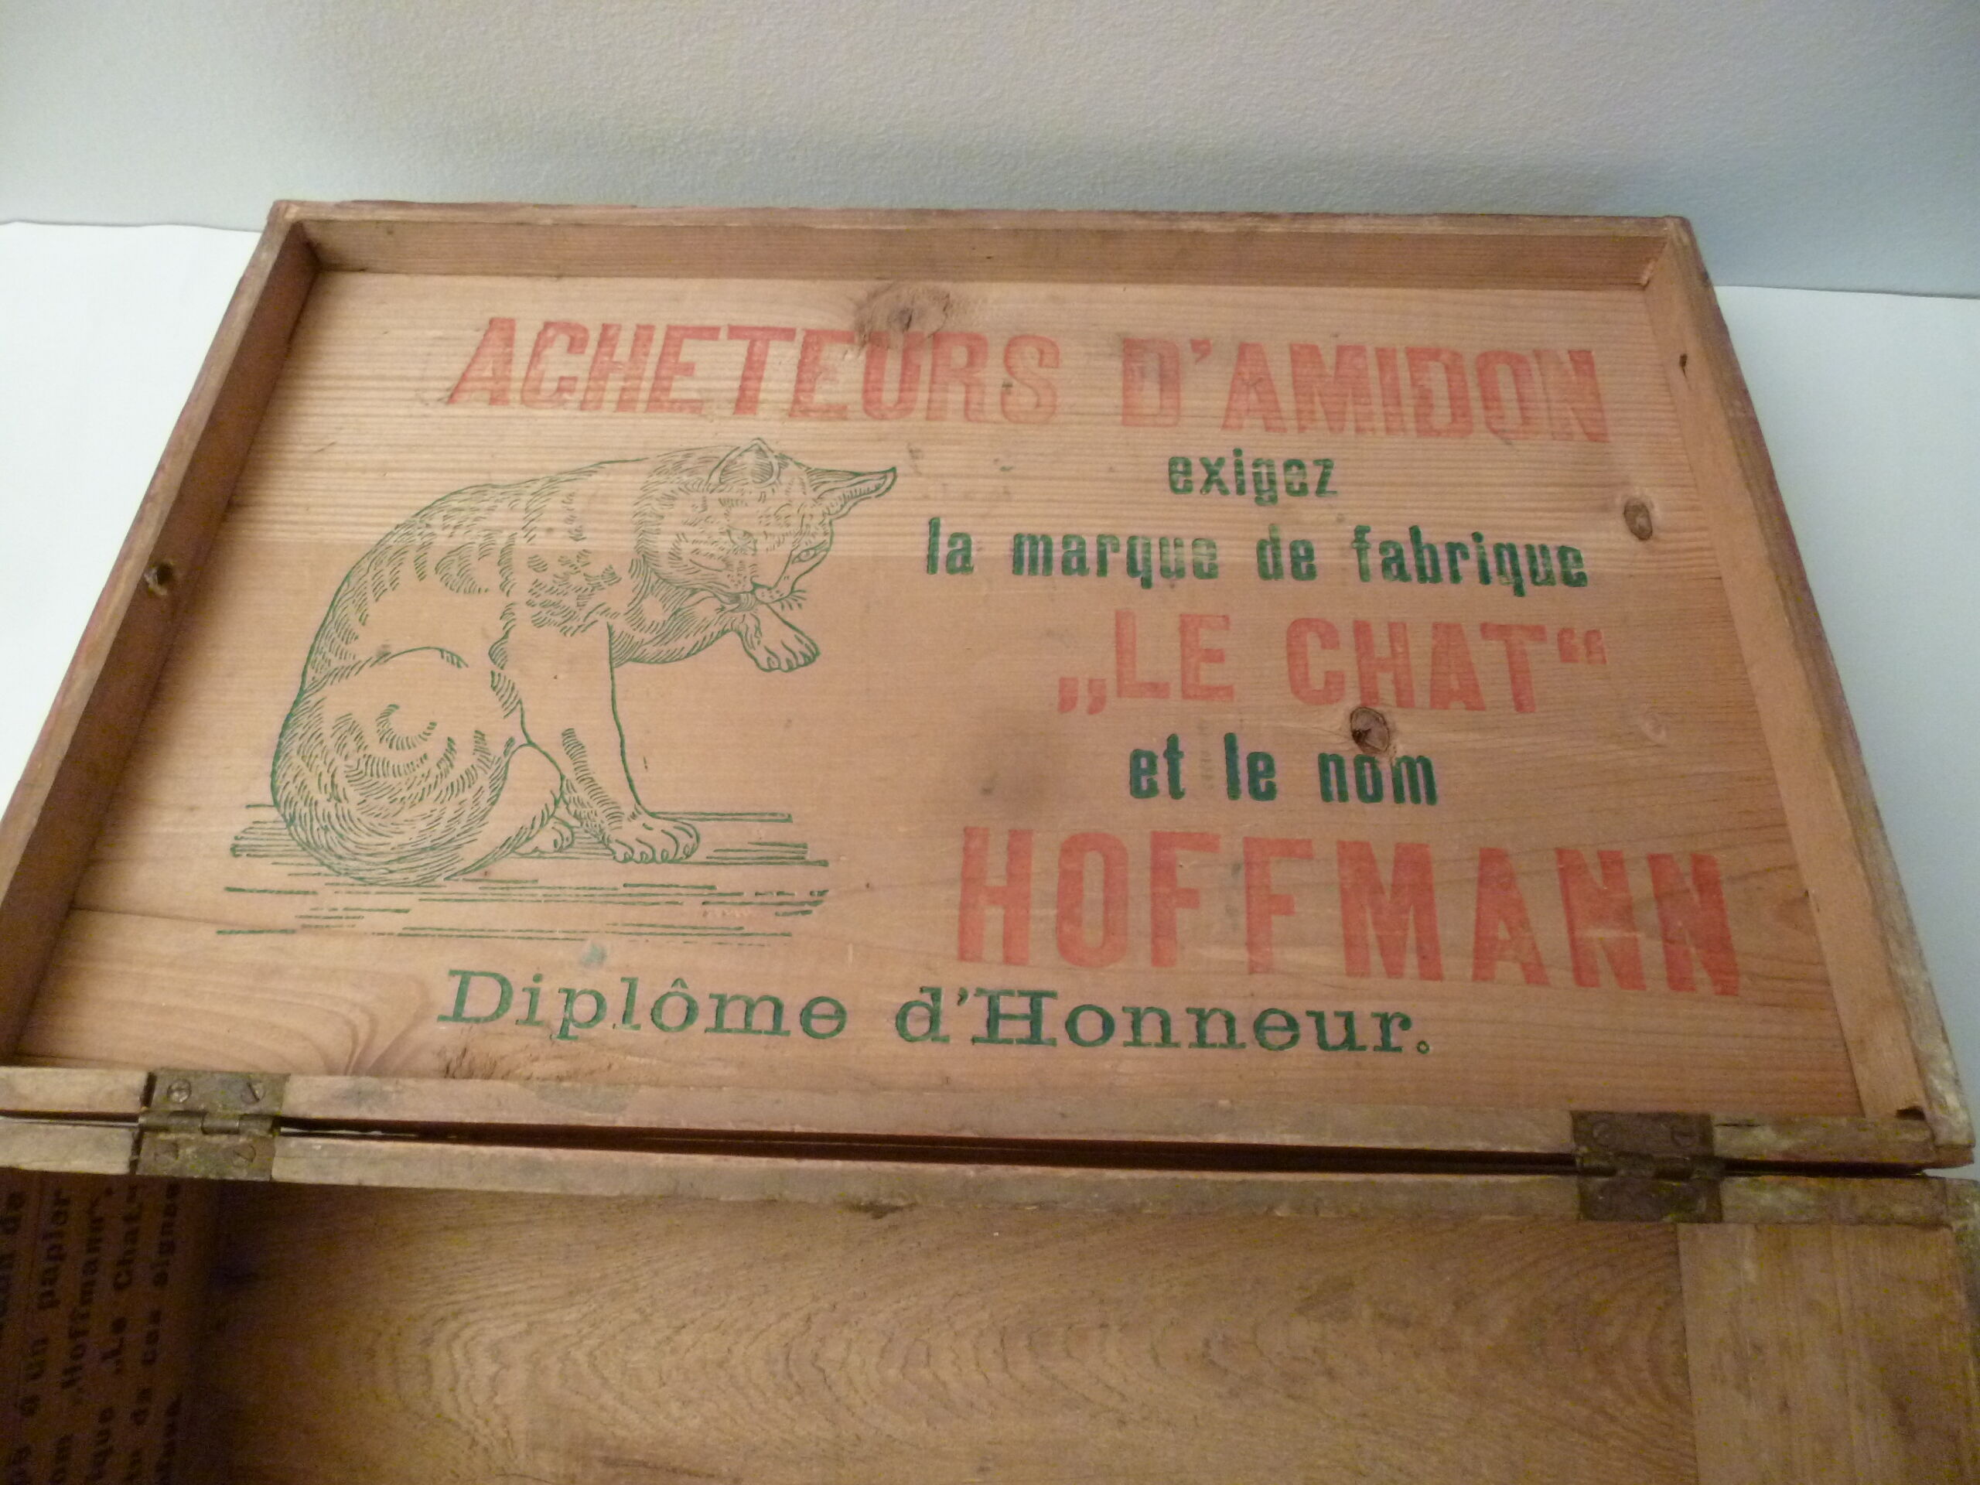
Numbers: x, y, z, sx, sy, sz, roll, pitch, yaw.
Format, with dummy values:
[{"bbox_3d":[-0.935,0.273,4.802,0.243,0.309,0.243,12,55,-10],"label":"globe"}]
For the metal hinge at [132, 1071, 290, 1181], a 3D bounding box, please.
[{"bbox_3d":[-0.142,0.070,0.262,0.025,0.004,0.019,1,68,2],"label":"metal hinge"}]

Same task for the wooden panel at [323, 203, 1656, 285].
[{"bbox_3d":[-0.005,-0.135,0.389,0.368,0.019,0.007,1,60,2],"label":"wooden panel"}]

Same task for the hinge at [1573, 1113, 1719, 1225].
[{"bbox_3d":[0.117,0.075,0.254,0.025,0.004,0.019,1,68,2],"label":"hinge"}]

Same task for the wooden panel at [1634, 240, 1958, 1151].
[{"bbox_3d":[0.177,-0.027,0.322,0.007,0.019,0.243,1,60,2],"label":"wooden panel"}]

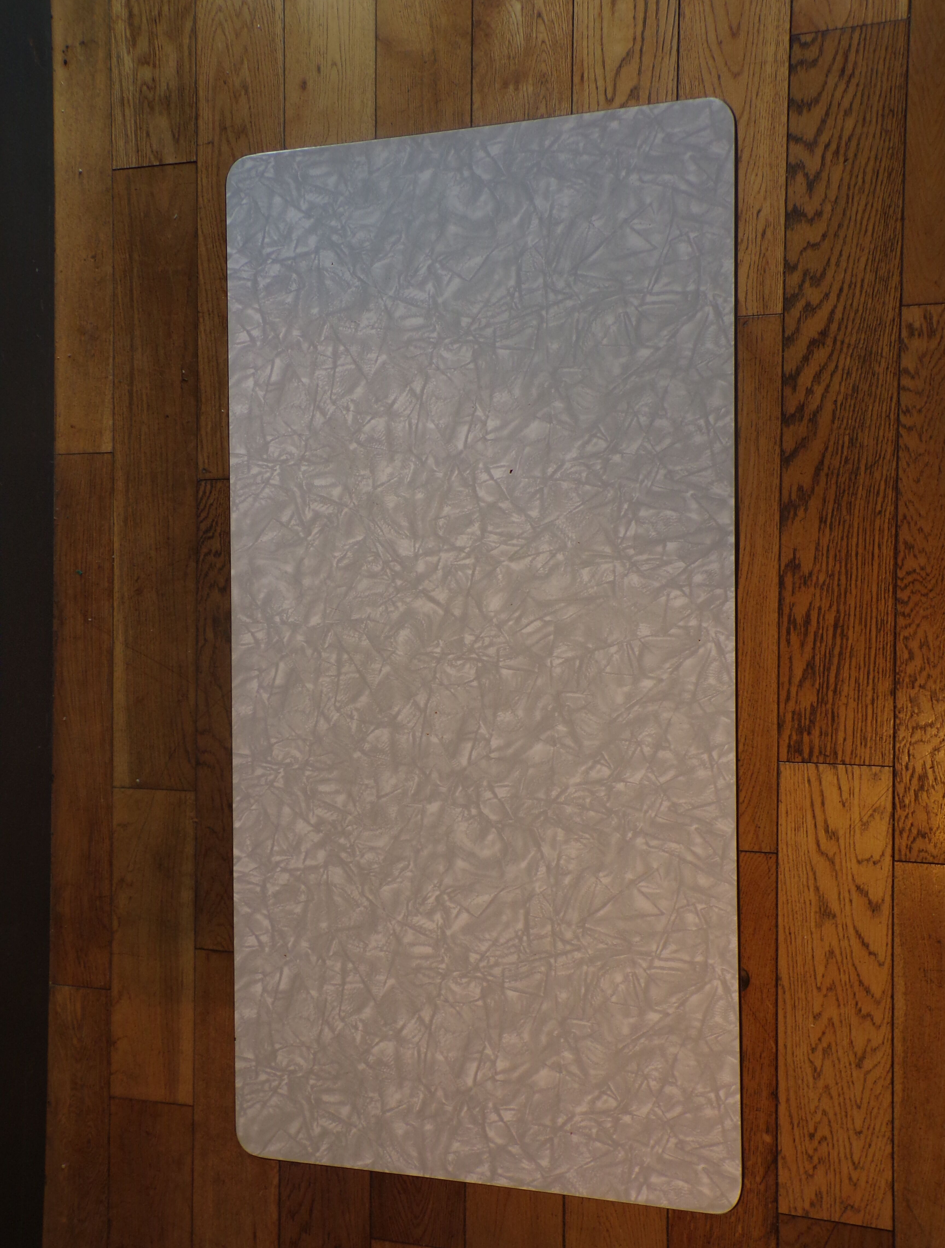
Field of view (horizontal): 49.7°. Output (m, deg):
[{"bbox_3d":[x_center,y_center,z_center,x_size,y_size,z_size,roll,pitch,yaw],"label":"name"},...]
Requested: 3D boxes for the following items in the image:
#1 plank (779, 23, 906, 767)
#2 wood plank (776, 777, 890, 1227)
[{"bbox_3d":[0.412,-0.251,1.138,0.122,0.020,0.814,1,91,13],"label":"plank"},{"bbox_3d":[0.407,0.412,1.146,0.122,0.020,0.513,1,91,13],"label":"wood plank"}]

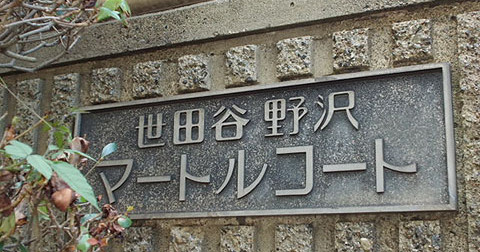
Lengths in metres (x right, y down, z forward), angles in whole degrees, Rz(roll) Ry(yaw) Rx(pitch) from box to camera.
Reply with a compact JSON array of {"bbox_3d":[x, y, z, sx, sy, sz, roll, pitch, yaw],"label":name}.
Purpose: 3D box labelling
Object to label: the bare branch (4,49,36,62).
[{"bbox_3d":[-0.383,-0.123,1.209,0.056,0.024,0.030,3,-10,-18],"label":"bare branch"}]

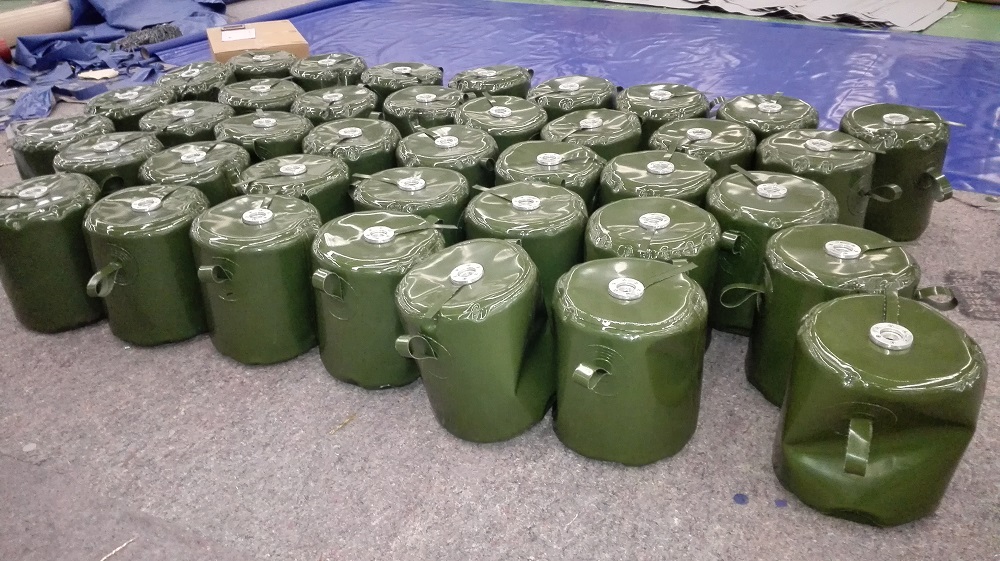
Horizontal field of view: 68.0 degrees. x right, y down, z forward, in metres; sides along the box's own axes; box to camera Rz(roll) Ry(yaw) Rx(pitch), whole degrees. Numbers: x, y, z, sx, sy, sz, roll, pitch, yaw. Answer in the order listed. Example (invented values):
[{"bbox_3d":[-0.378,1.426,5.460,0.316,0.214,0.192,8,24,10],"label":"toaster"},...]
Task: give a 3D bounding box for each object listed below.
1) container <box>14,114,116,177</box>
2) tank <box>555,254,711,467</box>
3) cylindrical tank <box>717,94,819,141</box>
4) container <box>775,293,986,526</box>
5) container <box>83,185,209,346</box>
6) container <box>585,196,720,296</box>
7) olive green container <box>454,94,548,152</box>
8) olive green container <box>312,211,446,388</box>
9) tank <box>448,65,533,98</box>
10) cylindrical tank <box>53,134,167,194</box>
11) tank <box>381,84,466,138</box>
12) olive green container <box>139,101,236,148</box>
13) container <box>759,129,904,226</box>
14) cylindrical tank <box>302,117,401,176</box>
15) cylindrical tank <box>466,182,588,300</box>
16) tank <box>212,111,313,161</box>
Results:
[{"bbox_3d":[-1.837,-0.450,3.237,0.400,0.445,0.400,-20,36,-26],"label":"container"},{"bbox_3d":[0.351,0.213,2.083,0.412,0.461,0.412,-2,32,1],"label":"tank"},{"bbox_3d":[1.150,-0.541,3.255,0.412,0.461,0.412,9,33,18],"label":"cylindrical tank"},{"bbox_3d":[0.871,0.309,1.752,0.385,0.440,0.385,-2,32,0],"label":"container"},{"bbox_3d":[-1.163,-0.060,2.561,0.400,0.445,0.400,-17,35,-23],"label":"container"},{"bbox_3d":[0.482,0.009,2.405,0.412,0.461,0.412,5,32,11],"label":"container"},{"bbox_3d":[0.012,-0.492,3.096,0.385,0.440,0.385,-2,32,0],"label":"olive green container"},{"bbox_3d":[-0.366,0.050,2.397,0.412,0.461,0.412,-2,32,1],"label":"olive green container"},{"bbox_3d":[-0.043,-0.841,3.825,0.412,0.461,0.412,-2,32,0],"label":"tank"},{"bbox_3d":[-1.478,-0.321,2.920,0.385,0.440,0.385,-2,32,0],"label":"cylindrical tank"},{"bbox_3d":[-0.306,-0.593,3.279,0.385,0.440,0.385,-2,32,0],"label":"tank"},{"bbox_3d":[-1.367,-0.537,3.350,0.400,0.445,0.400,-15,34,-19],"label":"olive green container"},{"bbox_3d":[1.194,-0.311,2.878,0.412,0.461,0.412,15,35,26],"label":"container"},{"bbox_3d":[-0.564,-0.381,2.956,0.385,0.440,0.385,-2,32,0],"label":"cylindrical tank"},{"bbox_3d":[0.092,-0.062,2.547,0.412,0.461,0.412,-1,32,2],"label":"cylindrical tank"},{"bbox_3d":[-0.979,-0.461,3.201,0.400,0.445,0.400,-12,33,-15],"label":"tank"}]

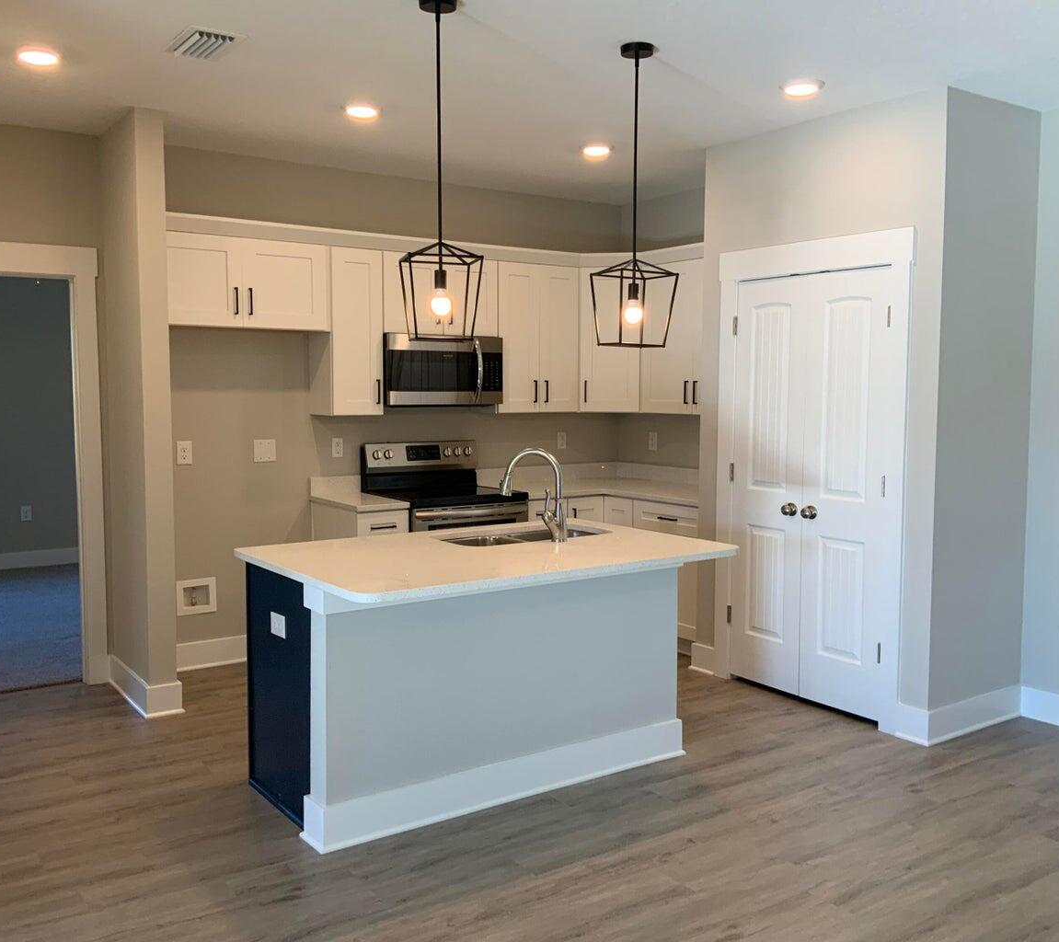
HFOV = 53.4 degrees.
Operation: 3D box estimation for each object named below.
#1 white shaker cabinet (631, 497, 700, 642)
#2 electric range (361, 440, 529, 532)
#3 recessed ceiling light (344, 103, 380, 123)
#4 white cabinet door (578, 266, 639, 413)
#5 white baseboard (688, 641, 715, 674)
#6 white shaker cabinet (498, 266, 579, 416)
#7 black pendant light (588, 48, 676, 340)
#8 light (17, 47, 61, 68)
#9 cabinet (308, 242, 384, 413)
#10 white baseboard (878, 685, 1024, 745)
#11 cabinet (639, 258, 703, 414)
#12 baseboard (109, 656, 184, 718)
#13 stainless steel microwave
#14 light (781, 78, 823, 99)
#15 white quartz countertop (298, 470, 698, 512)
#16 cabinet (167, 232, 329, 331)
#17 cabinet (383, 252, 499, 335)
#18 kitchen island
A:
[{"bbox_3d":[1.048,0.550,6.269,0.628,0.775,0.586,-3,6,-35],"label":"white shaker cabinet"},{"bbox_3d":[-0.487,0.445,6.128,0.762,1.185,0.685,-3,6,-35],"label":"electric range"},{"bbox_3d":[-0.749,-1.601,4.696,0.180,0.030,0.180,0,5,0],"label":"recessed ceiling light"},{"bbox_3d":[0.510,-0.824,6.632,0.385,0.900,0.025,1,5,10],"label":"white cabinet door"},{"bbox_3d":[0.927,1.012,5.648,0.030,0.142,0.190,-3,6,-35],"label":"white baseboard"},{"bbox_3d":[-0.034,-0.824,6.605,0.610,0.908,0.340,-3,6,-35],"label":"white shaker cabinet"},{"bbox_3d":[0.386,-0.998,3.864,0.244,1.082,0.244,-2,5,-24],"label":"black pendant light"},{"bbox_3d":[-1.846,-1.543,3.963,0.166,0.025,0.166,-3,6,-35],"label":"light"},{"bbox_3d":[-1.033,-0.768,5.891,0.302,0.908,0.323,-3,6,-35],"label":"cabinet"},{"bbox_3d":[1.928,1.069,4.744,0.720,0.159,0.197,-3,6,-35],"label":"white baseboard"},{"bbox_3d":[1.108,-0.799,6.331,0.342,0.908,0.915,-3,6,-35],"label":"cabinet"},{"bbox_3d":[-1.881,1.029,5.155,0.185,0.156,0.728,-3,6,-35],"label":"baseboard"},{"bbox_3d":[-0.575,-0.585,6.188,0.768,0.407,0.385,-3,6,-35],"label":"stainless steel microwave"},{"bbox_3d":[1.115,-1.566,4.311,0.180,0.030,0.180,0,5,0],"label":"light"},{"bbox_3d":[0.115,0.107,6.027,2.280,0.136,1.530,-3,6,-35],"label":"white quartz countertop"},{"bbox_3d":[-1.556,-0.967,5.510,0.956,0.457,0.340,-3,6,-35],"label":"cabinet"},{"bbox_3d":[-0.599,-1.020,6.187,0.776,0.454,0.340,-3,6,-35],"label":"cabinet"},{"bbox_3d":[-0.143,0.752,4.125,1.679,0.902,1.081,-3,6,-35],"label":"kitchen island"}]

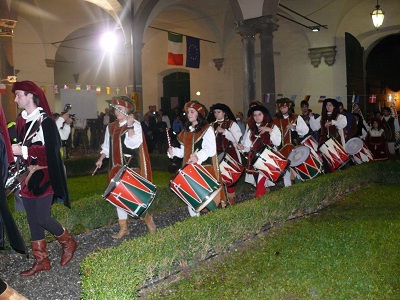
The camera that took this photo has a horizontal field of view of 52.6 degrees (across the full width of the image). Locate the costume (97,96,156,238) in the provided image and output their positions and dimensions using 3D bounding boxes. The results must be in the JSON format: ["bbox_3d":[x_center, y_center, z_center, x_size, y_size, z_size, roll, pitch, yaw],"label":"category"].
[{"bbox_3d":[-0.918,0.215,5.097,0.620,1.755,0.520,2,5,42],"label":"costume"}]

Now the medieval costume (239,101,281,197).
[{"bbox_3d":[0.982,0.116,6.516,0.580,1.675,0.460,1,5,33],"label":"medieval costume"}]

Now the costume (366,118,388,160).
[{"bbox_3d":[4.946,-0.238,11.300,0.550,1.270,0.450,2,6,30],"label":"costume"}]

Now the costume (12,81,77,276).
[{"bbox_3d":[-1.520,0.266,3.916,0.600,1.845,0.540,-4,5,-30],"label":"costume"}]

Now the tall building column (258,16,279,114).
[{"bbox_3d":[2.168,-1.978,12.800,0.600,4.450,0.600,-1,5,0],"label":"tall building column"}]

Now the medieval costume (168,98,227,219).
[{"bbox_3d":[-0.031,0.206,5.392,0.620,1.695,0.500,3,5,43],"label":"medieval costume"}]

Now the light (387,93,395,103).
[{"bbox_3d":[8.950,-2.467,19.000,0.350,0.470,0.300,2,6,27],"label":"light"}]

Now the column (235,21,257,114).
[{"bbox_3d":[1.599,-1.991,13.200,0.620,4.450,0.620,4,7,43],"label":"column"}]

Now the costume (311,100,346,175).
[{"bbox_3d":[2.733,-0.202,8.600,0.660,1.740,0.500,3,6,33],"label":"costume"}]

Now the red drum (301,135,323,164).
[{"bbox_3d":[2.178,0.039,7.900,0.420,0.520,0.420,-44,-9,8],"label":"red drum"}]

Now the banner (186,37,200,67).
[{"bbox_3d":[-0.312,-4.822,20.000,0.060,1.480,1.000,3,6,44],"label":"banner"}]

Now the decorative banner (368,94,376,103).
[{"bbox_3d":[5.317,-1.586,12.500,0.220,0.270,0.030,0,4,10],"label":"decorative banner"}]

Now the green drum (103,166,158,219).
[{"bbox_3d":[-0.810,0.491,4.720,0.440,0.470,0.440,-39,23,35],"label":"green drum"}]

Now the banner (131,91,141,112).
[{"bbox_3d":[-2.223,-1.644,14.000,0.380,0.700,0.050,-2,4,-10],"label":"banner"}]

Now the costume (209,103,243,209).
[{"bbox_3d":[0.402,0.096,6.500,0.540,1.660,0.440,3,7,38],"label":"costume"}]

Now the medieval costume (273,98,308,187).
[{"bbox_3d":[1.678,-0.083,7.500,0.620,1.720,0.480,3,7,37],"label":"medieval costume"}]

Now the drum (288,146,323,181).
[{"bbox_3d":[1.798,0.266,7.014,0.430,0.430,0.500,21,-23,44],"label":"drum"}]

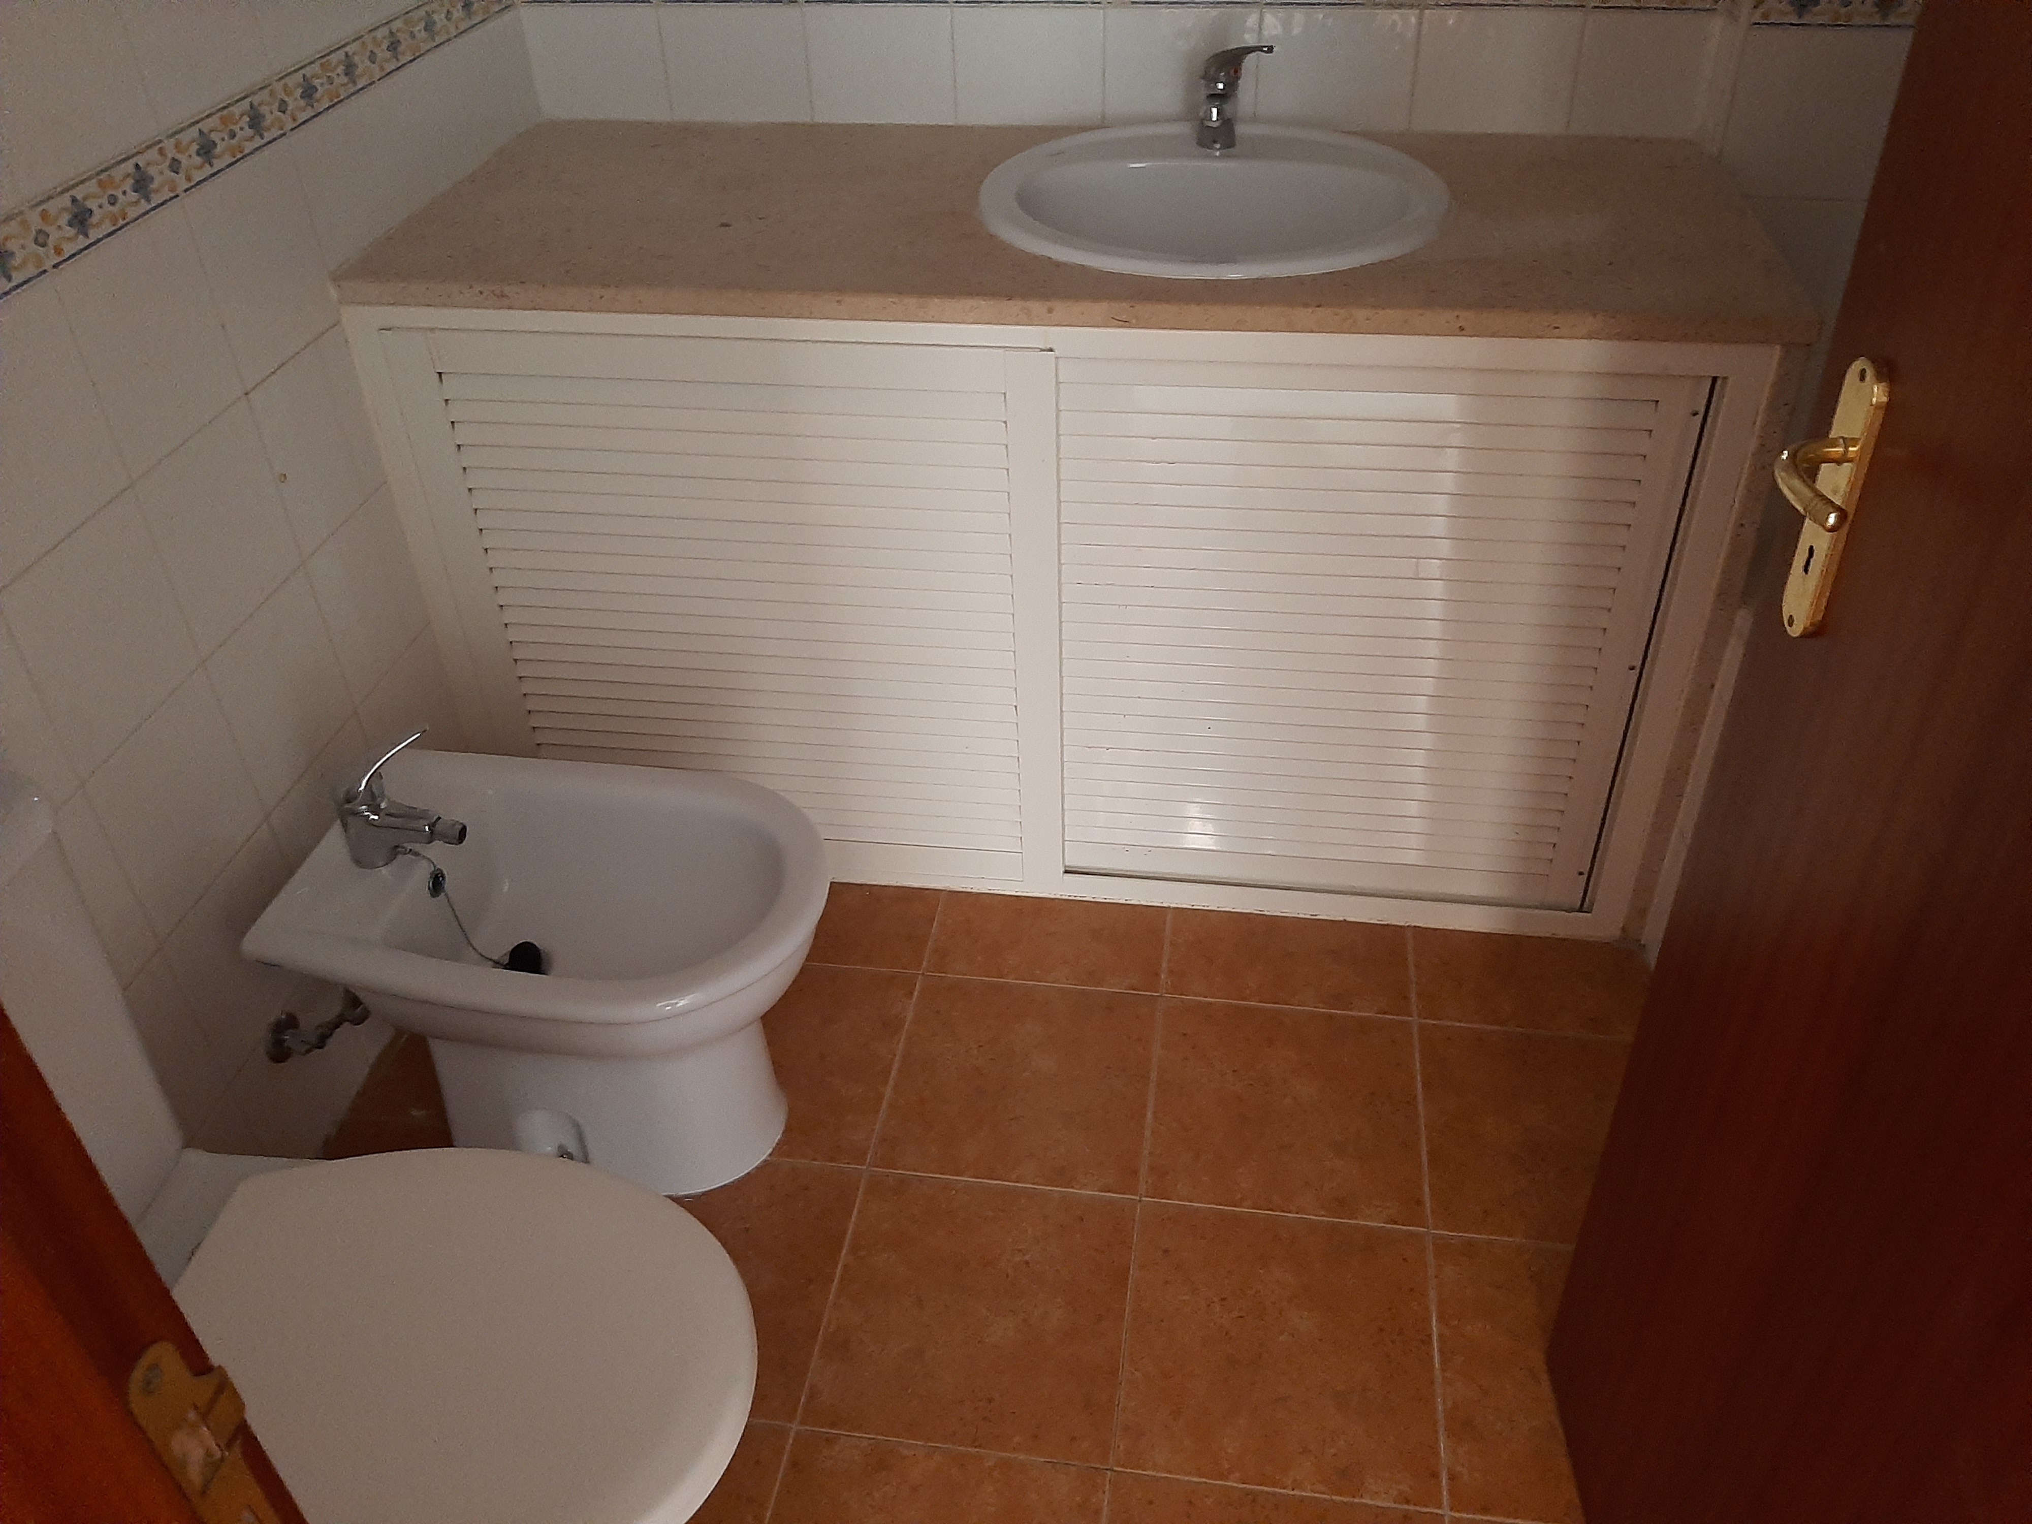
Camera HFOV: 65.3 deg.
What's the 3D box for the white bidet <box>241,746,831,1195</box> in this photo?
[{"bbox_3d":[-0.475,0.259,1.782,0.570,0.385,0.372,4,38,8],"label":"white bidet"}]

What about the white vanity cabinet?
[{"bbox_3d":[0.056,-0.323,2.169,1.543,0.812,0.613,4,37,8],"label":"white vanity cabinet"}]

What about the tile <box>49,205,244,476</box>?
[{"bbox_3d":[-0.819,-0.401,1.505,0.010,0.198,0.198,4,37,8],"label":"tile"}]

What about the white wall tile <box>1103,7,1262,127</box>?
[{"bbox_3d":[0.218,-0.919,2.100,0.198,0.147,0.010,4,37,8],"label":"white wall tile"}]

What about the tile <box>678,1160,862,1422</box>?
[{"bbox_3d":[-0.352,0.557,1.726,0.314,0.010,0.314,4,38,8],"label":"tile"}]

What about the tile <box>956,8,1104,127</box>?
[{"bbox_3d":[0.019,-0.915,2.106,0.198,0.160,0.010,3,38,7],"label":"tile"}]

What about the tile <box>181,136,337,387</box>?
[{"bbox_3d":[-0.789,-0.522,1.663,0.010,0.198,0.198,4,37,8],"label":"tile"}]

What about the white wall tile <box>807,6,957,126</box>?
[{"bbox_3d":[-0.181,-0.935,2.140,0.200,0.172,0.010,4,38,8],"label":"white wall tile"}]

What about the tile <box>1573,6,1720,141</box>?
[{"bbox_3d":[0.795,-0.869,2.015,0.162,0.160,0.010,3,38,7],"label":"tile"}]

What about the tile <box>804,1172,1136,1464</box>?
[{"bbox_3d":[-0.039,0.581,1.684,0.314,0.010,0.314,4,38,8],"label":"tile"}]

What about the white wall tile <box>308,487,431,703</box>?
[{"bbox_3d":[-0.772,-0.203,1.894,0.010,0.200,0.200,4,38,8],"label":"white wall tile"}]

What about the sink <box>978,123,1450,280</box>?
[{"bbox_3d":[0.233,-0.607,1.915,0.550,0.180,0.485,3,38,7],"label":"sink"}]

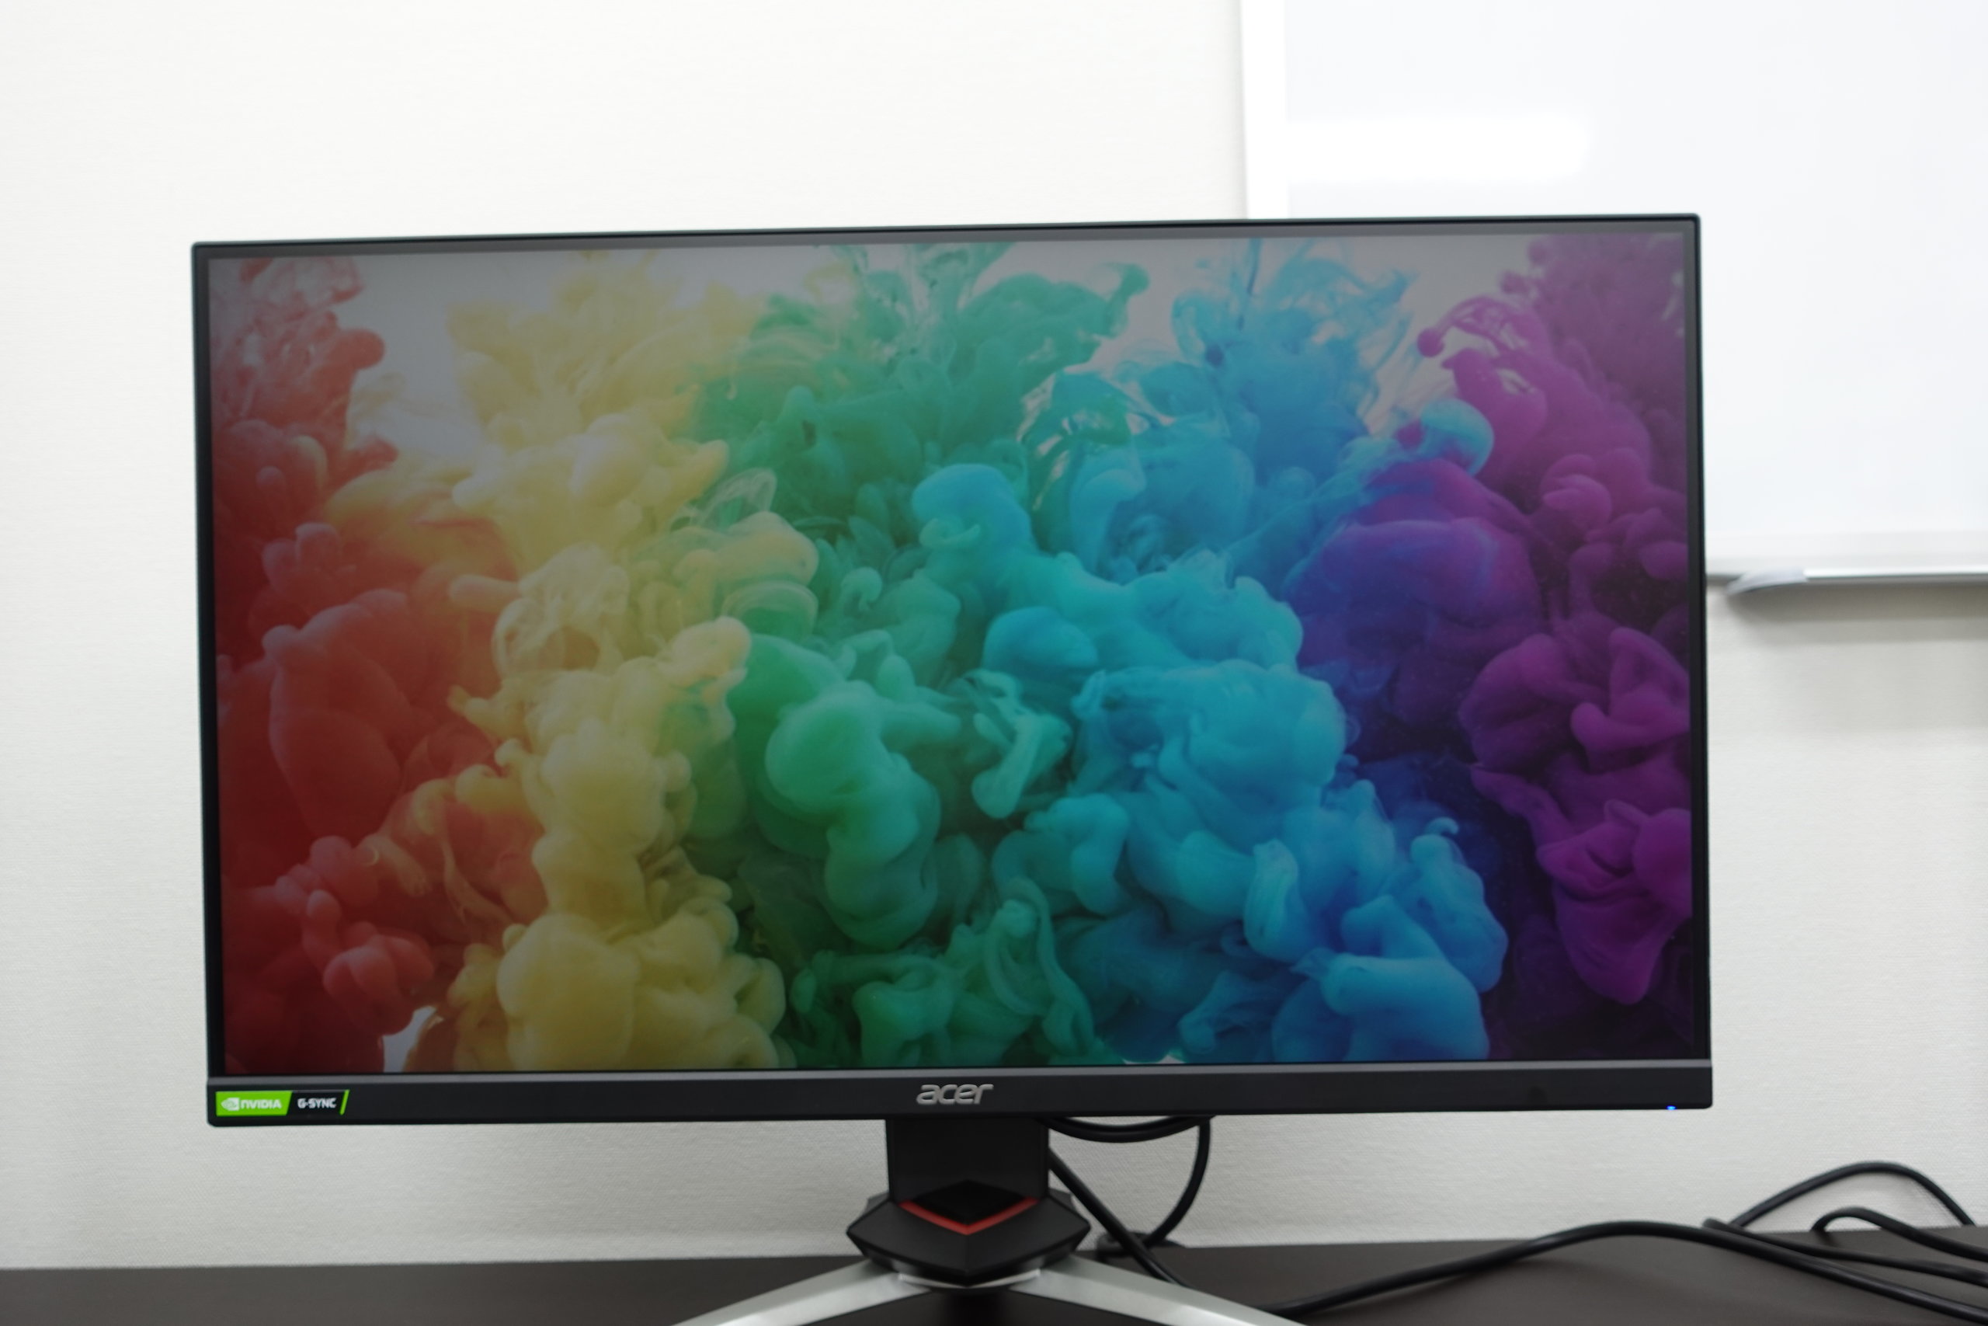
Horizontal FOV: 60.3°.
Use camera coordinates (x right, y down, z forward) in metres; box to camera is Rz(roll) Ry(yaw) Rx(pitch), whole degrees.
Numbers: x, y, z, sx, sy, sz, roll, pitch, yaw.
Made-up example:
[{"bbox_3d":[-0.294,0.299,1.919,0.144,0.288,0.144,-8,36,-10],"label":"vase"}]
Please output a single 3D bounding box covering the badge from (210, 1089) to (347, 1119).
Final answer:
[{"bbox_3d":[-0.288,0.178,0.693,0.054,0.010,0.002,-1,0,1],"label":"badge"}]

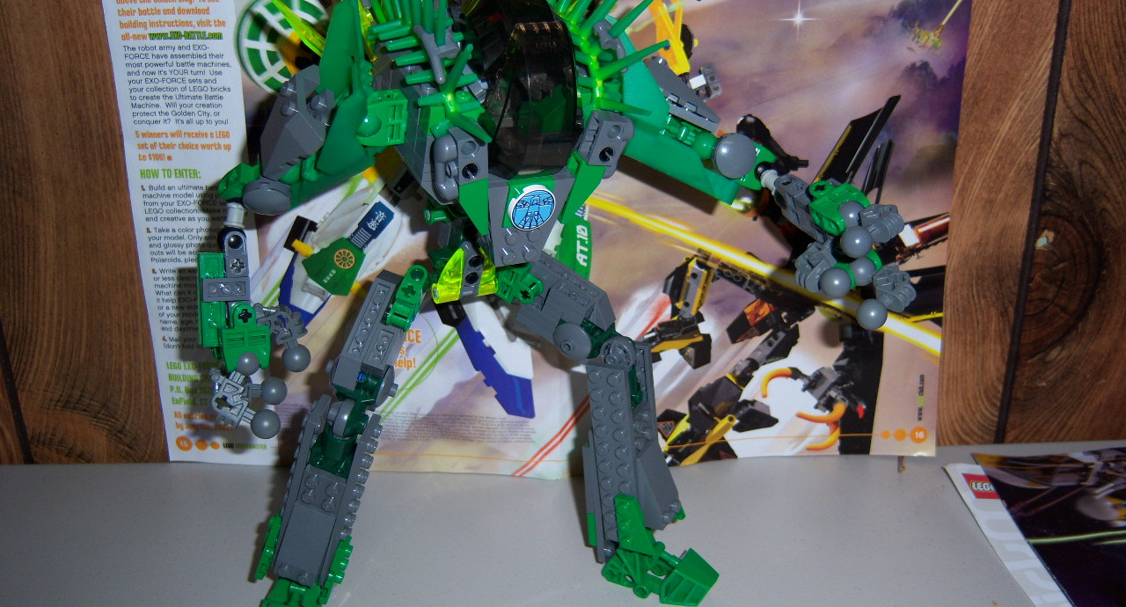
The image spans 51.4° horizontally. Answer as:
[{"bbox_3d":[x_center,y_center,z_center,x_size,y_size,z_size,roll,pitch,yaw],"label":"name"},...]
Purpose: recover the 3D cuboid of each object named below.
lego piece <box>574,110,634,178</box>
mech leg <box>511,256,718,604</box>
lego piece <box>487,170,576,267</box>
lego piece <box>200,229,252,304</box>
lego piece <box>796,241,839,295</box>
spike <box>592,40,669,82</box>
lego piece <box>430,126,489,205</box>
[{"bbox_3d":[0.014,-0.053,0.385,0.015,0.020,0.009,-3,41,-28],"label":"lego piece"},{"bbox_3d":[0.024,0.052,0.444,0.058,0.153,0.048,6,28,30],"label":"mech leg"},{"bbox_3d":[-0.014,-0.027,0.390,0.032,0.033,0.005,-8,39,-26],"label":"lego piece"},{"bbox_3d":[-0.115,-0.013,0.401,0.017,0.024,0.011,-5,6,-5],"label":"lego piece"},{"bbox_3d":[0.084,-0.012,0.388,0.013,0.017,0.012,37,19,8],"label":"lego piece"},{"bbox_3d":[0.021,-0.075,0.360,0.004,0.004,0.032,-15,0,-43],"label":"spike"},{"bbox_3d":[-0.033,-0.043,0.368,0.017,0.021,0.009,-17,45,-20],"label":"lego piece"}]

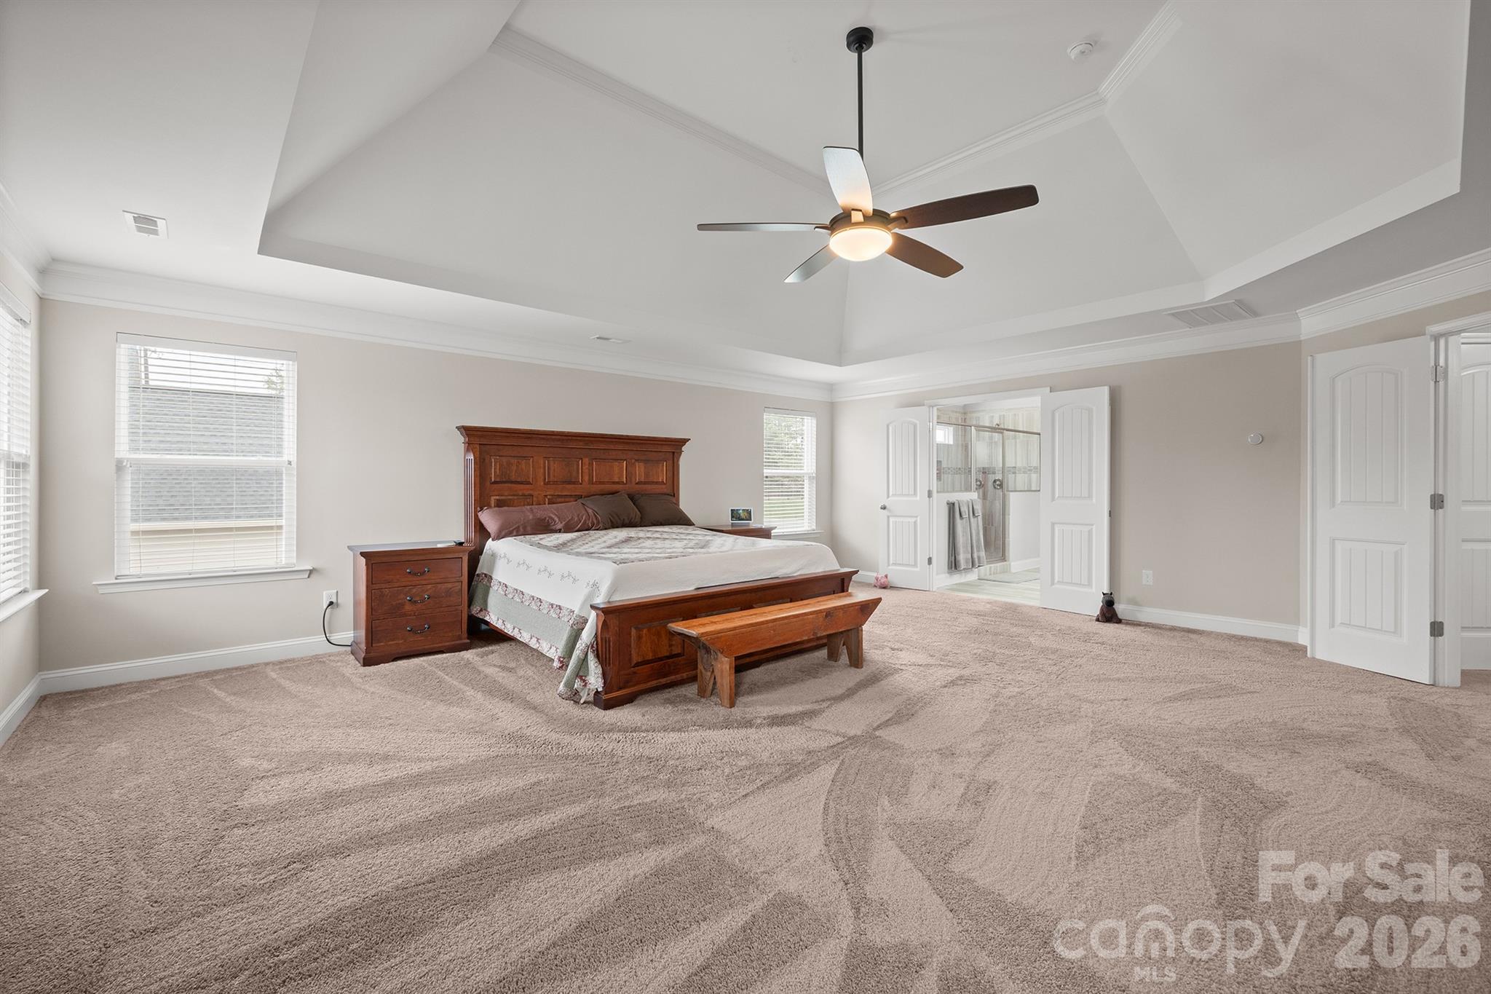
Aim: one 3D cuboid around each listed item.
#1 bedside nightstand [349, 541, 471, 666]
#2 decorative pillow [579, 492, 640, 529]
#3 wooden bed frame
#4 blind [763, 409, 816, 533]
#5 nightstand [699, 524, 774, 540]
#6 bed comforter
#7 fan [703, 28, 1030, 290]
[{"bbox_3d":[-2.371,0.727,4.416,0.705,0.743,0.476,-1,1,-41],"label":"bedside nightstand"},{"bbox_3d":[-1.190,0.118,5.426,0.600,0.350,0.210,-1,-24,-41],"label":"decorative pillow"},{"bbox_3d":[-0.705,0.269,4.743,2.170,1.640,2.270,-1,1,-41],"label":"wooden bed frame"},{"bbox_3d":[0.547,-0.290,7.430,0.880,1.450,0.060,-1,1,-41],"label":"blind"},{"bbox_3d":[-0.083,0.698,6.417,0.705,0.743,0.476,-1,1,-41],"label":"nightstand"},{"bbox_3d":[-0.646,0.690,4.659,2.210,0.770,1.950,-1,1,-41],"label":"bed comforter"},{"bbox_3d":[0.586,-1.828,3.210,1.660,1.220,1.660,-1,1,-41],"label":"fan"}]

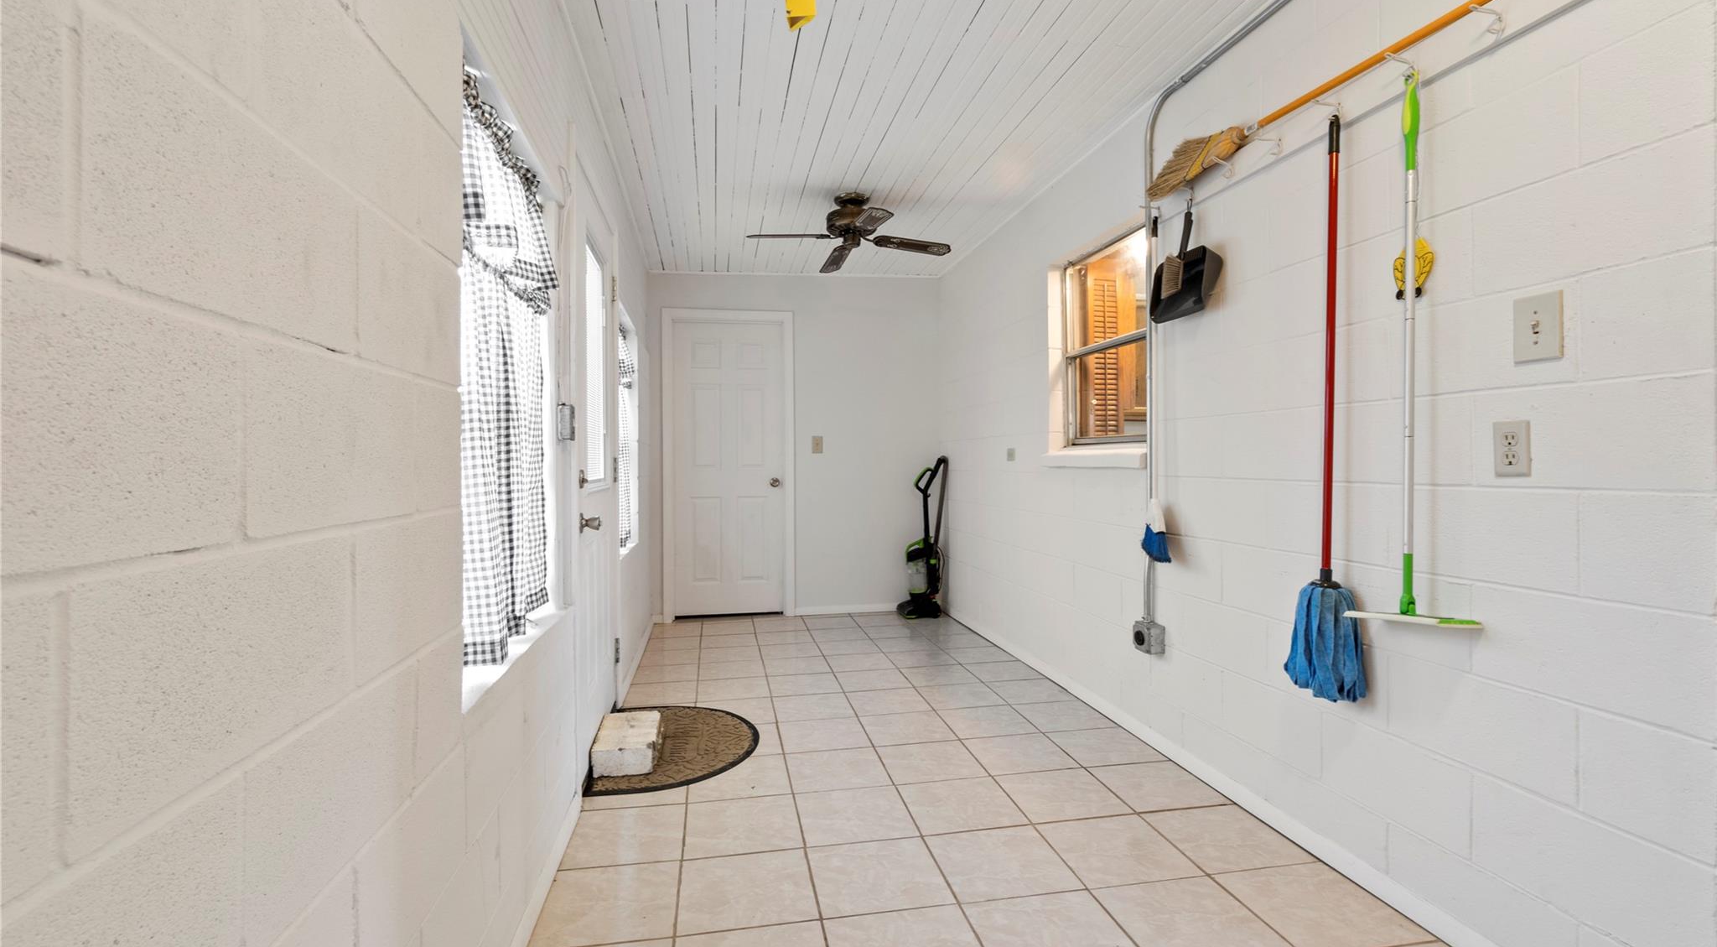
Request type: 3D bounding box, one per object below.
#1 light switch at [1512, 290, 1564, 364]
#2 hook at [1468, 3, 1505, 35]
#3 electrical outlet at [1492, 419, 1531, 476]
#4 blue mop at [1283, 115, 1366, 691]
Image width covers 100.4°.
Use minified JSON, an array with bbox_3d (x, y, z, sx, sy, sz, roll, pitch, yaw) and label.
[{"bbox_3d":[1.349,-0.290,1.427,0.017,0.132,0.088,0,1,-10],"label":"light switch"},{"bbox_3d":[1.287,-0.930,1.472,0.078,0.060,0.024,0,1,-10],"label":"hook"},{"bbox_3d":[1.345,-0.049,1.476,0.010,0.115,0.071,0,1,-10],"label":"electrical outlet"},{"bbox_3d":[1.186,-0.165,1.826,0.145,1.465,0.170,0,1,-10],"label":"blue mop"}]

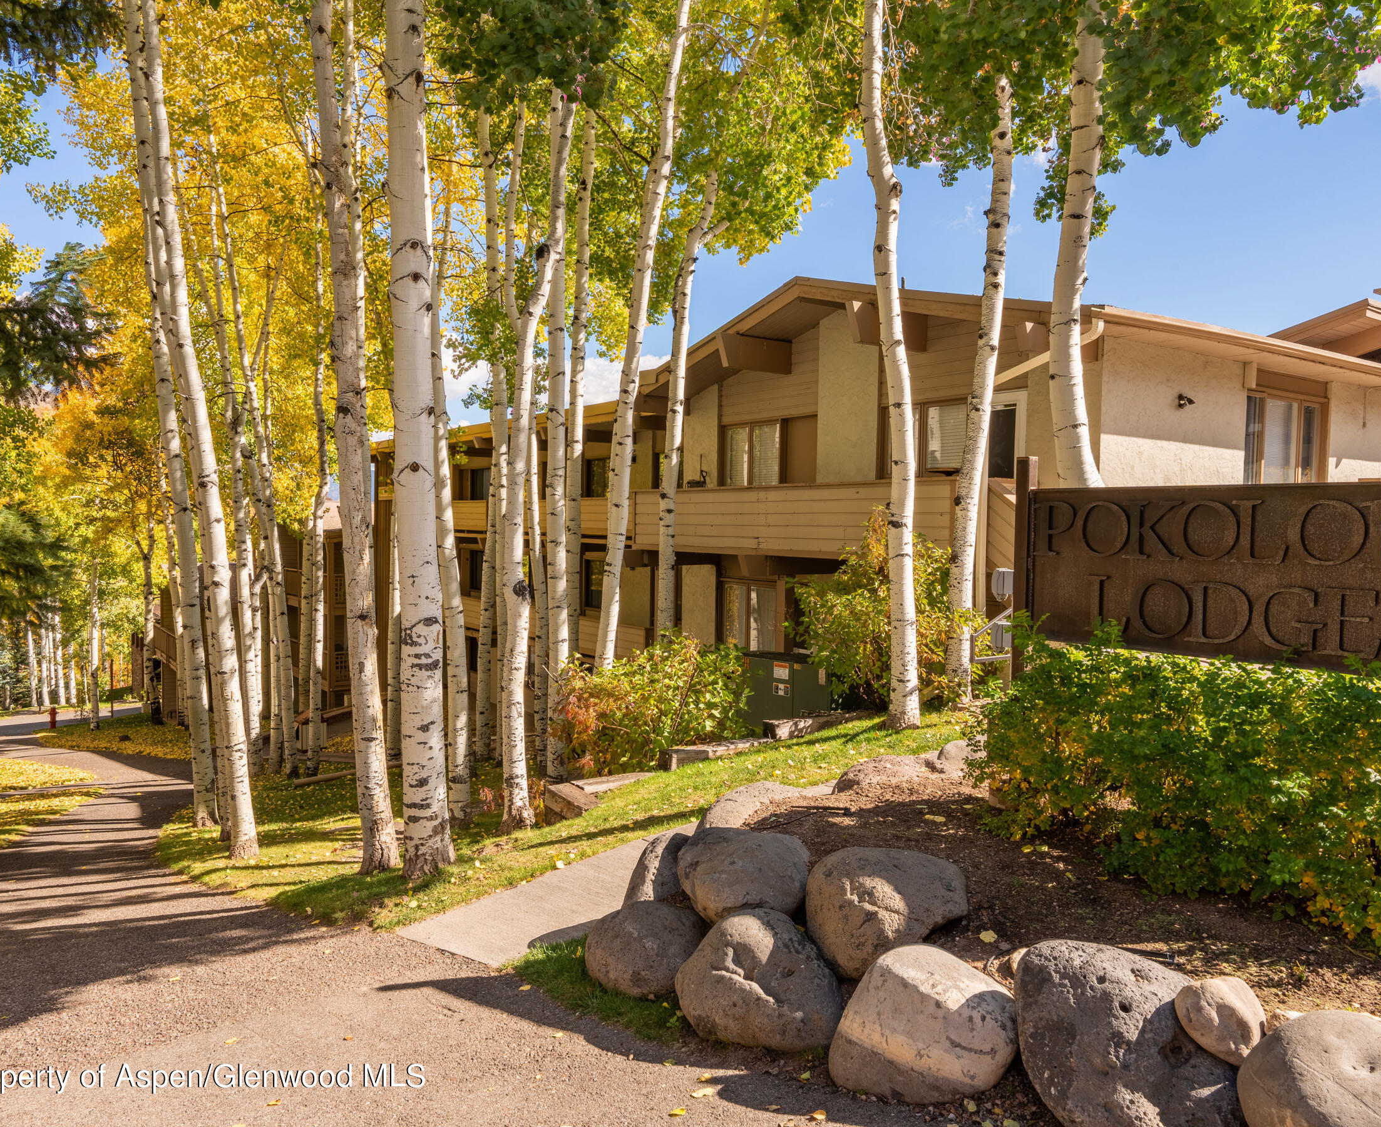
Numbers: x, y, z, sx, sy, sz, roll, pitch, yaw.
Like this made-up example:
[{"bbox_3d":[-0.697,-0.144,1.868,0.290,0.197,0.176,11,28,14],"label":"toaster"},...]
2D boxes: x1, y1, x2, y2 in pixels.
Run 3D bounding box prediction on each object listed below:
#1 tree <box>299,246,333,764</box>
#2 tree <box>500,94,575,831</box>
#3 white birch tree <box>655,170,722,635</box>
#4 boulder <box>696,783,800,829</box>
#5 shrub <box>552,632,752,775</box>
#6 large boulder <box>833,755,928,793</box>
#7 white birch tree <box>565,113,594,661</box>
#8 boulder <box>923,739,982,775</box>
[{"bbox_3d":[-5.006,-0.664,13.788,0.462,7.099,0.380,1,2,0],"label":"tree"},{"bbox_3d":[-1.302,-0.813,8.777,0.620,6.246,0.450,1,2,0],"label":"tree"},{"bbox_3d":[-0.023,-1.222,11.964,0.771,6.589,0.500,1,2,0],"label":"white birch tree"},{"bbox_3d":[0.365,1.529,6.409,0.623,0.356,0.500,1,2,0],"label":"boulder"},{"bbox_3d":[-0.351,1.413,10.358,1.937,1.434,1.700,1,2,0],"label":"shrub"},{"bbox_3d":[1.289,1.428,6.955,0.667,0.278,0.500,1,2,0],"label":"large boulder"},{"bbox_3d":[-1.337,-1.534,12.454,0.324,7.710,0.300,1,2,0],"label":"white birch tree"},{"bbox_3d":[1.911,1.406,7.454,0.457,0.298,0.420,1,2,0],"label":"boulder"}]

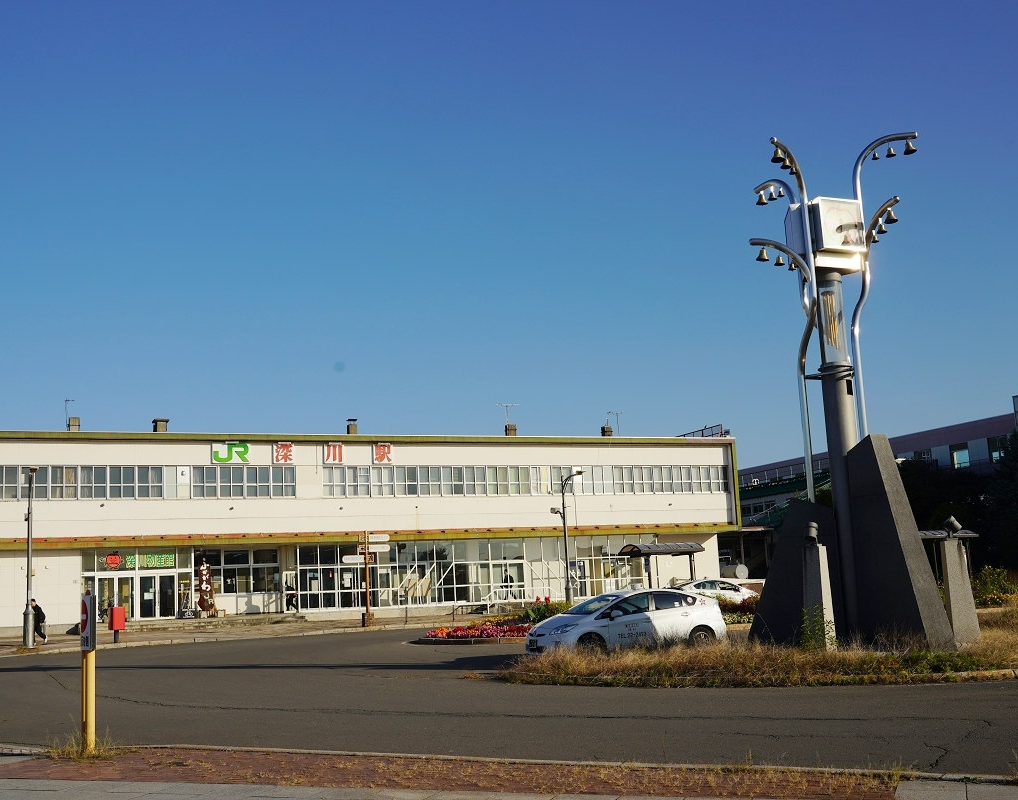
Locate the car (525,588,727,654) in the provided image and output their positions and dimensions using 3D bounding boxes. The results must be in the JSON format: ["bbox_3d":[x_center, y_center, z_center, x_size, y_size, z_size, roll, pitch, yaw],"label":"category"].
[{"bbox_3d":[2.492,4.844,25.128,4.460,1.490,1.760,2,-10,-26],"label":"car"}]

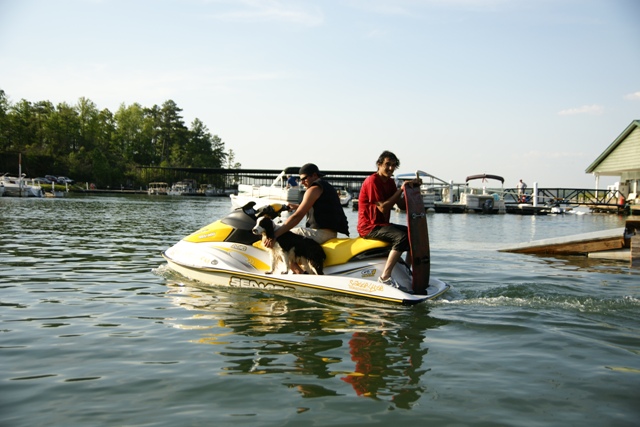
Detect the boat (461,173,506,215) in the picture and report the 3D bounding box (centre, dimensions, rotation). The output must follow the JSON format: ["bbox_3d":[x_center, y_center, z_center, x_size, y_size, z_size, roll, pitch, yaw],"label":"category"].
[{"bbox_3d":[10.100,-1.170,43.000,2.450,2.450,6.300,1,2,8],"label":"boat"}]

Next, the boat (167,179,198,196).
[{"bbox_3d":[-22.700,-4.150,114.000,2.700,3.100,6.200,2,2,27],"label":"boat"}]

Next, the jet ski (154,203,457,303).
[{"bbox_3d":[-0.380,0.420,7.420,3.300,1.060,1.200,4,5,28],"label":"jet ski"}]

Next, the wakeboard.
[{"bbox_3d":[0.935,0.205,6.620,0.100,1.150,0.390,-4,-1,29],"label":"wakeboard"}]

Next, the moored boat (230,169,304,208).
[{"bbox_3d":[-2.950,-1.540,44.200,2.500,2.650,6.300,-1,2,-39],"label":"moored boat"}]

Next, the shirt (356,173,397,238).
[{"bbox_3d":[0.565,-0.088,6.920,0.350,0.650,0.470,2,2,31],"label":"shirt"}]

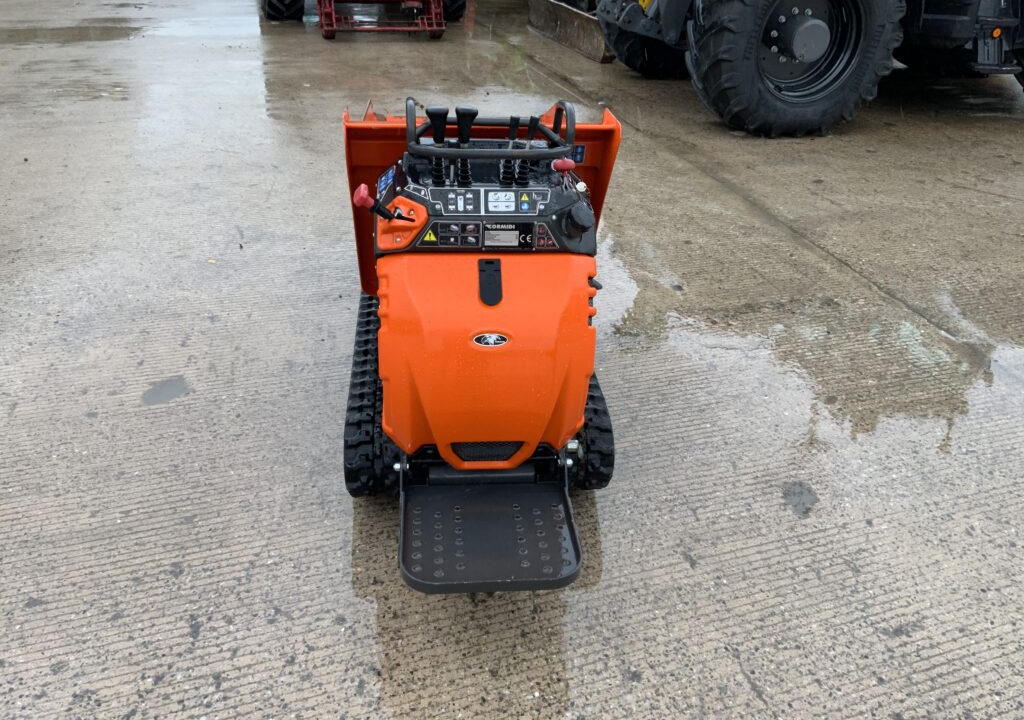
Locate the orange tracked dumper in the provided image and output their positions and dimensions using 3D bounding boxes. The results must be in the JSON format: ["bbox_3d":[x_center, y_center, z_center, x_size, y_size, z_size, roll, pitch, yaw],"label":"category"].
[{"bbox_3d":[-0.094,-0.294,2.503,0.750,1.170,1.860,0,30,-6],"label":"orange tracked dumper"}]

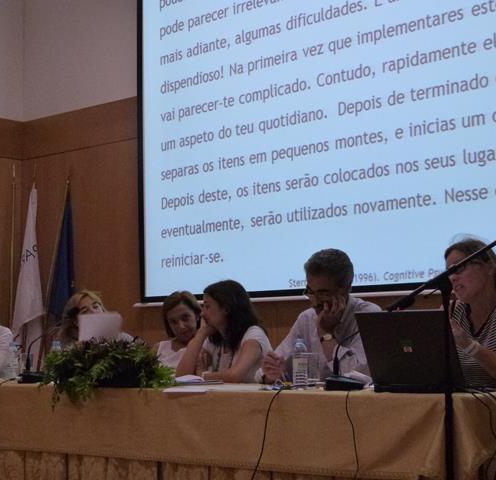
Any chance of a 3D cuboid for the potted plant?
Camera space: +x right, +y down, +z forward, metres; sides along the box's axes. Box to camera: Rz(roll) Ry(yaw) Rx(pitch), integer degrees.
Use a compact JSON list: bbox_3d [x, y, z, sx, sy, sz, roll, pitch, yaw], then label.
[{"bbox_3d":[-0.605,0.571,4.620,0.600,0.300,0.420,-5,-7,38],"label":"potted plant"}]

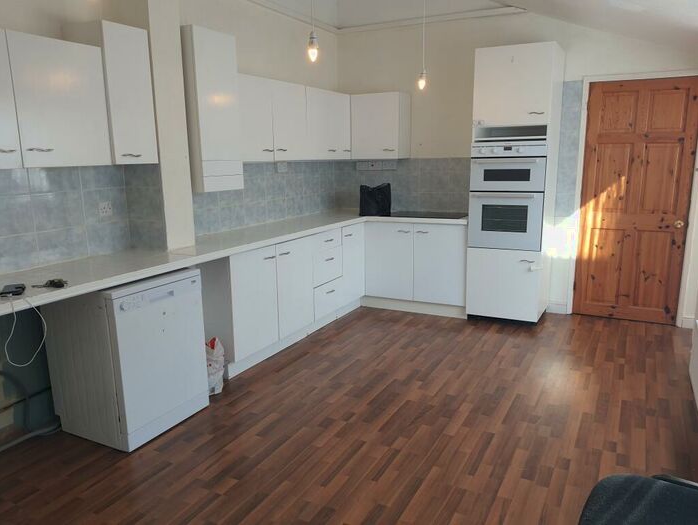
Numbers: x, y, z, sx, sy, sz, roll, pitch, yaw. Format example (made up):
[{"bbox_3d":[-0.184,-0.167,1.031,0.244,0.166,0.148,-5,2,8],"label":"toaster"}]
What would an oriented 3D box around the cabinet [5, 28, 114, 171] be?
[{"bbox_3d":[-1.571,-0.810,2.733,0.305,0.619,0.492,5,13,28],"label":"cabinet"}]

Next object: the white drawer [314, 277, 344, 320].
[{"bbox_3d":[-0.400,0.287,4.641,0.525,0.286,0.487,5,13,28],"label":"white drawer"}]

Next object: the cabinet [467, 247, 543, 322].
[{"bbox_3d":[1.460,0.139,4.782,0.605,0.608,0.605,5,13,28],"label":"cabinet"}]

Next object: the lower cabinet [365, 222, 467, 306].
[{"bbox_3d":[0.727,-0.047,5.106,0.982,0.723,0.576,5,13,28],"label":"lower cabinet"}]

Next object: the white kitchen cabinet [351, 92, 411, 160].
[{"bbox_3d":[0.319,-1.339,5.222,0.514,0.613,0.296,5,13,28],"label":"white kitchen cabinet"}]

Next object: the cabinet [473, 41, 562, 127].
[{"bbox_3d":[1.446,-1.463,4.463,0.608,0.608,0.610,5,13,28],"label":"cabinet"}]

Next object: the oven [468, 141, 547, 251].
[{"bbox_3d":[1.434,-0.594,4.614,0.603,0.895,0.575,5,13,28],"label":"oven"}]

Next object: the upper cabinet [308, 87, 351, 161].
[{"bbox_3d":[-0.316,-1.288,4.993,0.320,0.627,0.815,5,13,28],"label":"upper cabinet"}]

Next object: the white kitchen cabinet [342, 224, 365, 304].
[{"bbox_3d":[-0.204,-0.014,5.019,0.576,0.723,0.460,5,13,28],"label":"white kitchen cabinet"}]

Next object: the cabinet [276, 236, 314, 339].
[{"bbox_3d":[-0.656,0.160,4.185,0.576,0.723,0.496,5,13,28],"label":"cabinet"}]

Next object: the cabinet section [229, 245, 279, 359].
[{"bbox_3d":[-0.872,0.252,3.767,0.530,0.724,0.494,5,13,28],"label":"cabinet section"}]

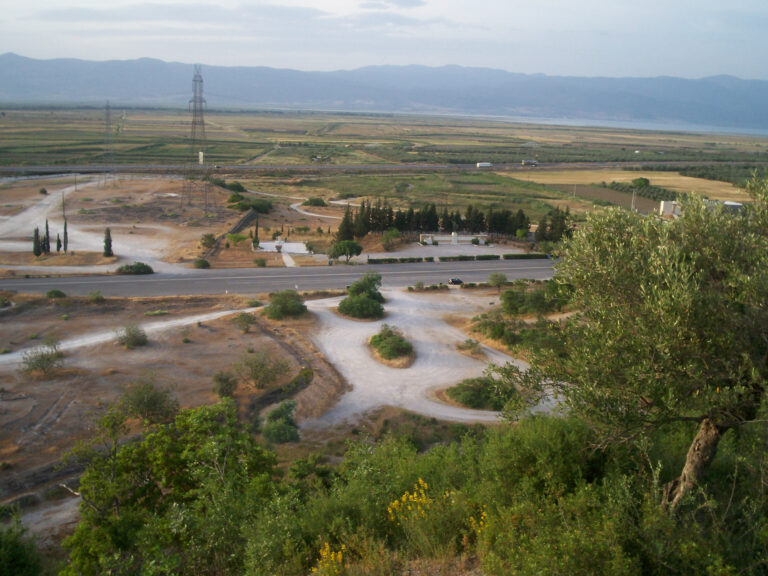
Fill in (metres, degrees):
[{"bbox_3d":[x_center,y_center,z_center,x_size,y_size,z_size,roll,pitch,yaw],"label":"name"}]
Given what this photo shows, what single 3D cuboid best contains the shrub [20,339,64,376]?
[{"bbox_3d":[-50.250,9.850,117.550,5.790,4.790,5.370,-3,14,-23],"label":"shrub"}]

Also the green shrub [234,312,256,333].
[{"bbox_3d":[-26.870,6.720,154.400,4.450,3.960,4.000,3,13,0],"label":"green shrub"}]

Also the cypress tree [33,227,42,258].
[{"bbox_3d":[-93.280,-12.500,215.120,2.340,8.050,2.340,3,13,0],"label":"cypress tree"}]

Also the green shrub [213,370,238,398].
[{"bbox_3d":[-22.120,13.220,111.130,3.310,3.480,3.410,0,13,-11],"label":"green shrub"}]

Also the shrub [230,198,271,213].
[{"bbox_3d":[-50.770,-31.760,305.170,15.730,5.360,9.730,1,13,-10],"label":"shrub"}]

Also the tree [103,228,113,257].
[{"bbox_3d":[-75.750,-12.570,219.410,2.610,8.000,2.610,3,13,0],"label":"tree"}]

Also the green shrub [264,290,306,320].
[{"bbox_3d":[-20.480,3.610,164.810,9.180,6.030,8.260,3,13,0],"label":"green shrub"}]

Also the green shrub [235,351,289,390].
[{"bbox_3d":[-17.750,11.590,116.380,7.690,4.860,6.340,1,13,-9],"label":"green shrub"}]

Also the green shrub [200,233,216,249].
[{"bbox_3d":[-50.140,-13.600,228.860,4.070,3.880,4.200,0,13,-12],"label":"green shrub"}]

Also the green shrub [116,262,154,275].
[{"bbox_3d":[-59.630,-4.850,191.750,8.450,2.380,5.230,-1,13,-17],"label":"green shrub"}]

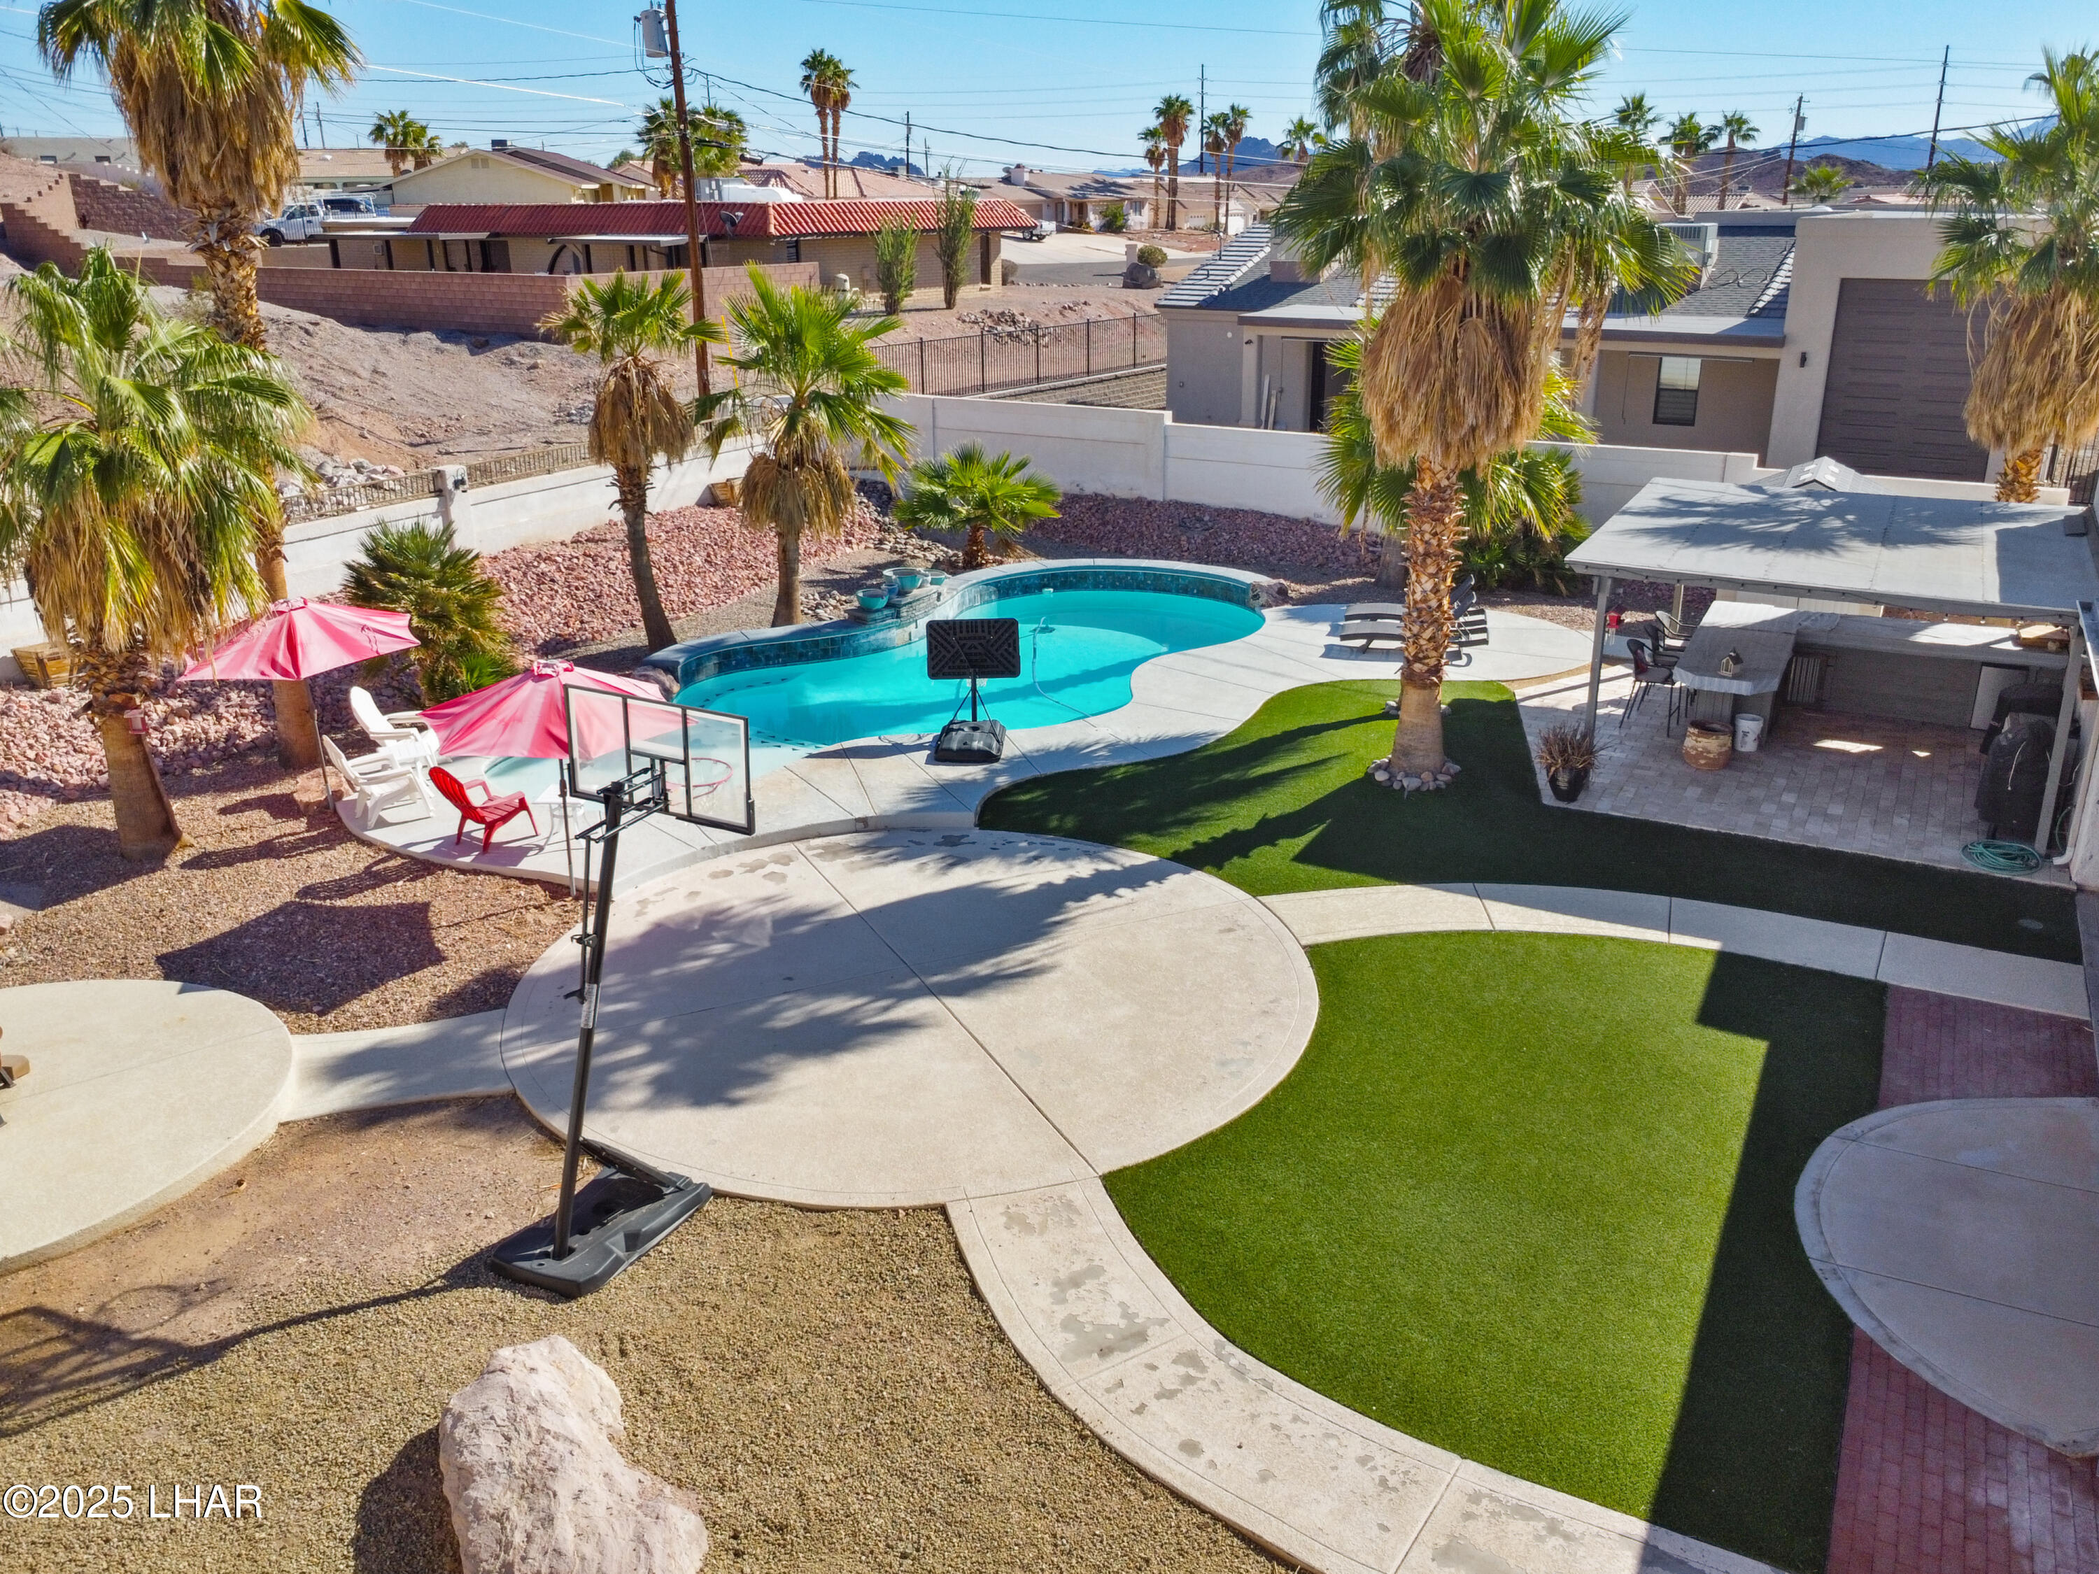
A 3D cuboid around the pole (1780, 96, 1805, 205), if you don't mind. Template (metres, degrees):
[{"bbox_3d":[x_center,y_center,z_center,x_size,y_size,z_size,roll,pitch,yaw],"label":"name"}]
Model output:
[{"bbox_3d":[57.705,-48.216,114.052,0.900,10.770,0.700,-1,22,0],"label":"pole"}]

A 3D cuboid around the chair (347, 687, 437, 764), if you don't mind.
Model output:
[{"bbox_3d":[-7.469,-0.629,16.658,0.850,0.960,0.760,-4,19,-8],"label":"chair"}]

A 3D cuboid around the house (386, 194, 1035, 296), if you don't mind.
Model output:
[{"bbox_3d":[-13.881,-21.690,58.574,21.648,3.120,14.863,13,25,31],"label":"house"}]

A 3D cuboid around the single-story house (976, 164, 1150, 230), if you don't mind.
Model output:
[{"bbox_3d":[0.729,-50.840,126.208,14.000,4.689,11.000,-3,22,-7],"label":"single-story house"}]

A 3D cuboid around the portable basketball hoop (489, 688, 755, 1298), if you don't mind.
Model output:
[{"bbox_3d":[-2.643,1.140,9.094,1.449,3.227,2.120,10,24,25],"label":"portable basketball hoop"}]

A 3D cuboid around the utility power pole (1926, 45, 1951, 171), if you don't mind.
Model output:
[{"bbox_3d":[80.932,-59.266,133.349,0.550,15.400,0.550,-1,19,0],"label":"utility power pole"}]

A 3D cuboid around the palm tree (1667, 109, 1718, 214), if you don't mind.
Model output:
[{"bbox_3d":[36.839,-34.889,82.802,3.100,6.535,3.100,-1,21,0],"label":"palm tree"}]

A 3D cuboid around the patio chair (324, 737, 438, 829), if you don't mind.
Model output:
[{"bbox_3d":[-6.984,-0.121,15.177,0.850,0.960,0.760,-13,23,-31],"label":"patio chair"}]

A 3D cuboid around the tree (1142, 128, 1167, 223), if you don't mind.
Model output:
[{"bbox_3d":[8.678,-48.807,116.634,2.300,7.457,2.300,-1,21,0],"label":"tree"}]

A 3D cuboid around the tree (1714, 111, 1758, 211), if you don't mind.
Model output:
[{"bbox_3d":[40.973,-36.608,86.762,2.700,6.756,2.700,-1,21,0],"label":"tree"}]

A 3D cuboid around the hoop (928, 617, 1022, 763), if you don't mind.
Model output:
[{"bbox_3d":[-0.900,-1.234,17.402,1.100,1.460,1.580,-1,19,0],"label":"hoop"}]

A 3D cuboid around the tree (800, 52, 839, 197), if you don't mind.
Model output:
[{"bbox_3d":[-13.248,-37.263,87.425,2.500,12.730,2.500,-1,22,0],"label":"tree"}]

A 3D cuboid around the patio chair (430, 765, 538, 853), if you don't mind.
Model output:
[{"bbox_3d":[-5.795,0.151,14.835,0.730,0.920,0.800,12,26,29],"label":"patio chair"}]

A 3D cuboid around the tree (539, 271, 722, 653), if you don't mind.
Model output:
[{"bbox_3d":[-5.562,-4.402,20.010,2.500,5.070,2.500,-1,19,0],"label":"tree"}]

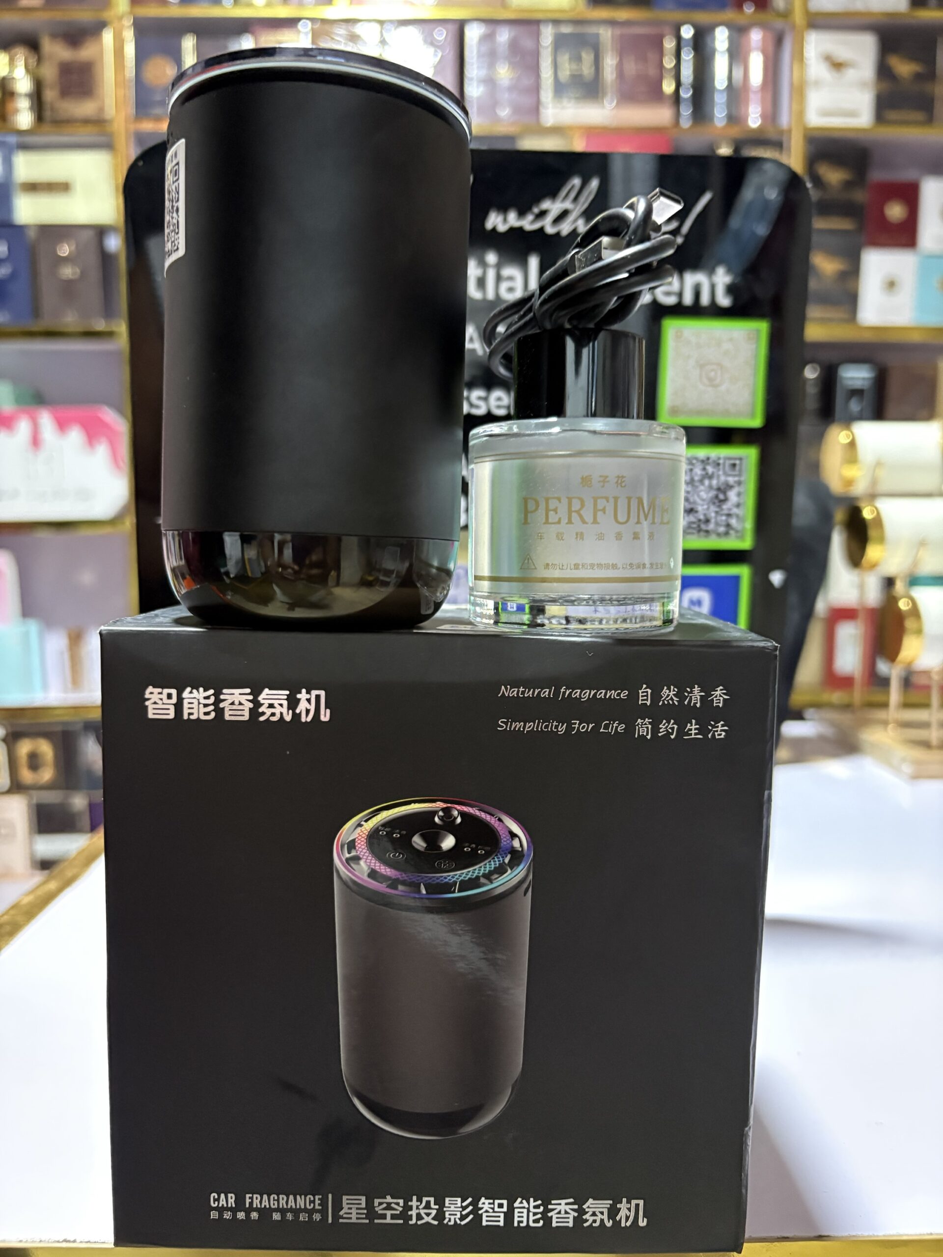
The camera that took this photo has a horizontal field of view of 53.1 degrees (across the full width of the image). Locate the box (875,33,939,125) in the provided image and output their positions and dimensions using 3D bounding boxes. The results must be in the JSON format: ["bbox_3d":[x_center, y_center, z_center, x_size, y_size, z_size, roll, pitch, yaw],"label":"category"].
[{"bbox_3d":[0.591,-0.750,1.307,0.081,0.122,0.050,0,4,-1],"label":"box"}]

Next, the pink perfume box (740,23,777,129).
[{"bbox_3d":[0.387,-0.748,1.312,0.051,0.129,0.070,0,4,-1],"label":"pink perfume box"}]

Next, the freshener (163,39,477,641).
[{"bbox_3d":[-0.033,-0.054,0.202,0.063,0.104,0.063,1,7,-1],"label":"freshener"}]

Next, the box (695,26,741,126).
[{"bbox_3d":[0.332,-0.748,1.311,0.058,0.128,0.070,0,4,-1],"label":"box"}]

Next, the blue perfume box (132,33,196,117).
[{"bbox_3d":[-0.440,-0.786,1.365,0.085,0.118,0.050,0,6,-1],"label":"blue perfume box"}]

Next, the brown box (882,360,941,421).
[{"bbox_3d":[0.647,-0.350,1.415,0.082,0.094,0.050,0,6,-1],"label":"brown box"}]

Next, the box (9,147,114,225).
[{"bbox_3d":[-0.547,-0.594,1.296,0.136,0.097,0.060,0,4,-1],"label":"box"}]

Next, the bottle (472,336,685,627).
[{"bbox_3d":[0.023,-0.031,0.207,0.046,0.061,0.046,0,7,-9],"label":"bottle"}]

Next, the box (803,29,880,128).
[{"bbox_3d":[0.501,-0.747,1.305,0.097,0.125,0.050,0,4,-1],"label":"box"}]

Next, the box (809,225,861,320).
[{"bbox_3d":[0.500,-0.491,1.325,0.076,0.124,0.050,0,4,-1],"label":"box"}]

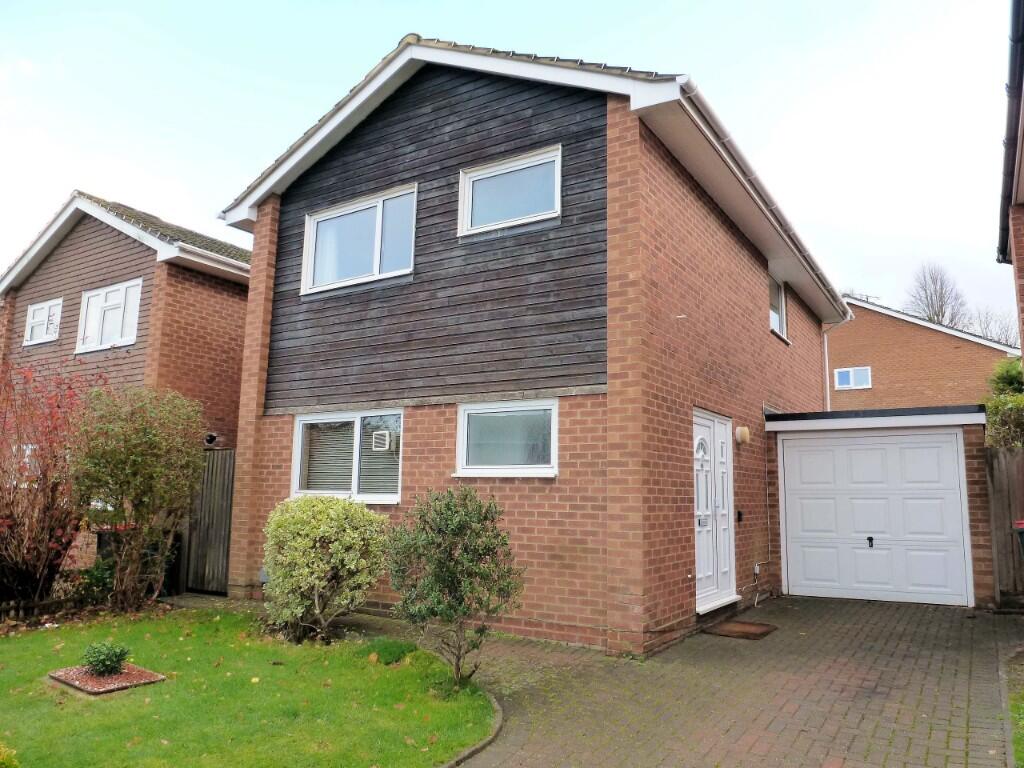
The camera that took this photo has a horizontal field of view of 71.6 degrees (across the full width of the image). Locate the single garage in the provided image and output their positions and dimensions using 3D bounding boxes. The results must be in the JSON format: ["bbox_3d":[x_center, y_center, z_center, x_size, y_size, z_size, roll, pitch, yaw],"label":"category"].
[{"bbox_3d":[5.850,1.838,10.969,2.565,2.379,5.200,-4,-10,33],"label":"single garage"}]

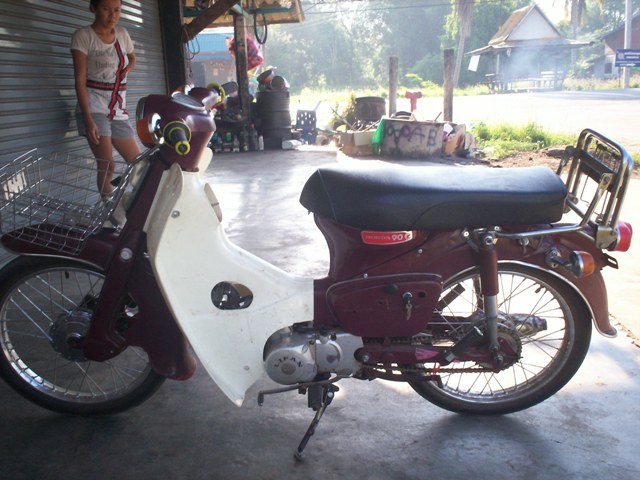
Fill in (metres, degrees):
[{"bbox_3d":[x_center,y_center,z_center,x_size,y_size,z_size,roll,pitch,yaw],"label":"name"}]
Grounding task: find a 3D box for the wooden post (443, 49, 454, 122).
[{"bbox_3d":[2.093,-2.357,11.008,0.165,1.528,0.165,3,13,7],"label":"wooden post"}]

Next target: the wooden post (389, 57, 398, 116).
[{"bbox_3d":[1.267,-2.503,11.816,0.155,1.423,0.155,3,13,7],"label":"wooden post"}]

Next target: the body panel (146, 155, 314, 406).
[{"bbox_3d":[-0.222,0.057,1.824,0.410,0.680,0.420,1,25,-2],"label":"body panel"}]

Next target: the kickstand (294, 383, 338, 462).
[{"bbox_3d":[-0.022,0.495,1.835,0.120,0.210,0.160,1,13,-2],"label":"kickstand"}]

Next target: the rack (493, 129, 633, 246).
[{"bbox_3d":[0.613,-0.138,1.753,0.335,0.270,0.280,1,25,-2],"label":"rack"}]

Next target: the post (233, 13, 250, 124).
[{"bbox_3d":[-1.064,-2.268,9.569,0.170,1.882,0.170,3,13,7],"label":"post"}]

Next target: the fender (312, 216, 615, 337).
[{"bbox_3d":[0.419,0.096,1.857,0.875,0.375,0.220,1,25,-2],"label":"fender"}]

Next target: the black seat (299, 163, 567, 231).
[{"bbox_3d":[0.288,-0.123,1.752,0.690,0.130,0.250,1,25,-2],"label":"black seat"}]

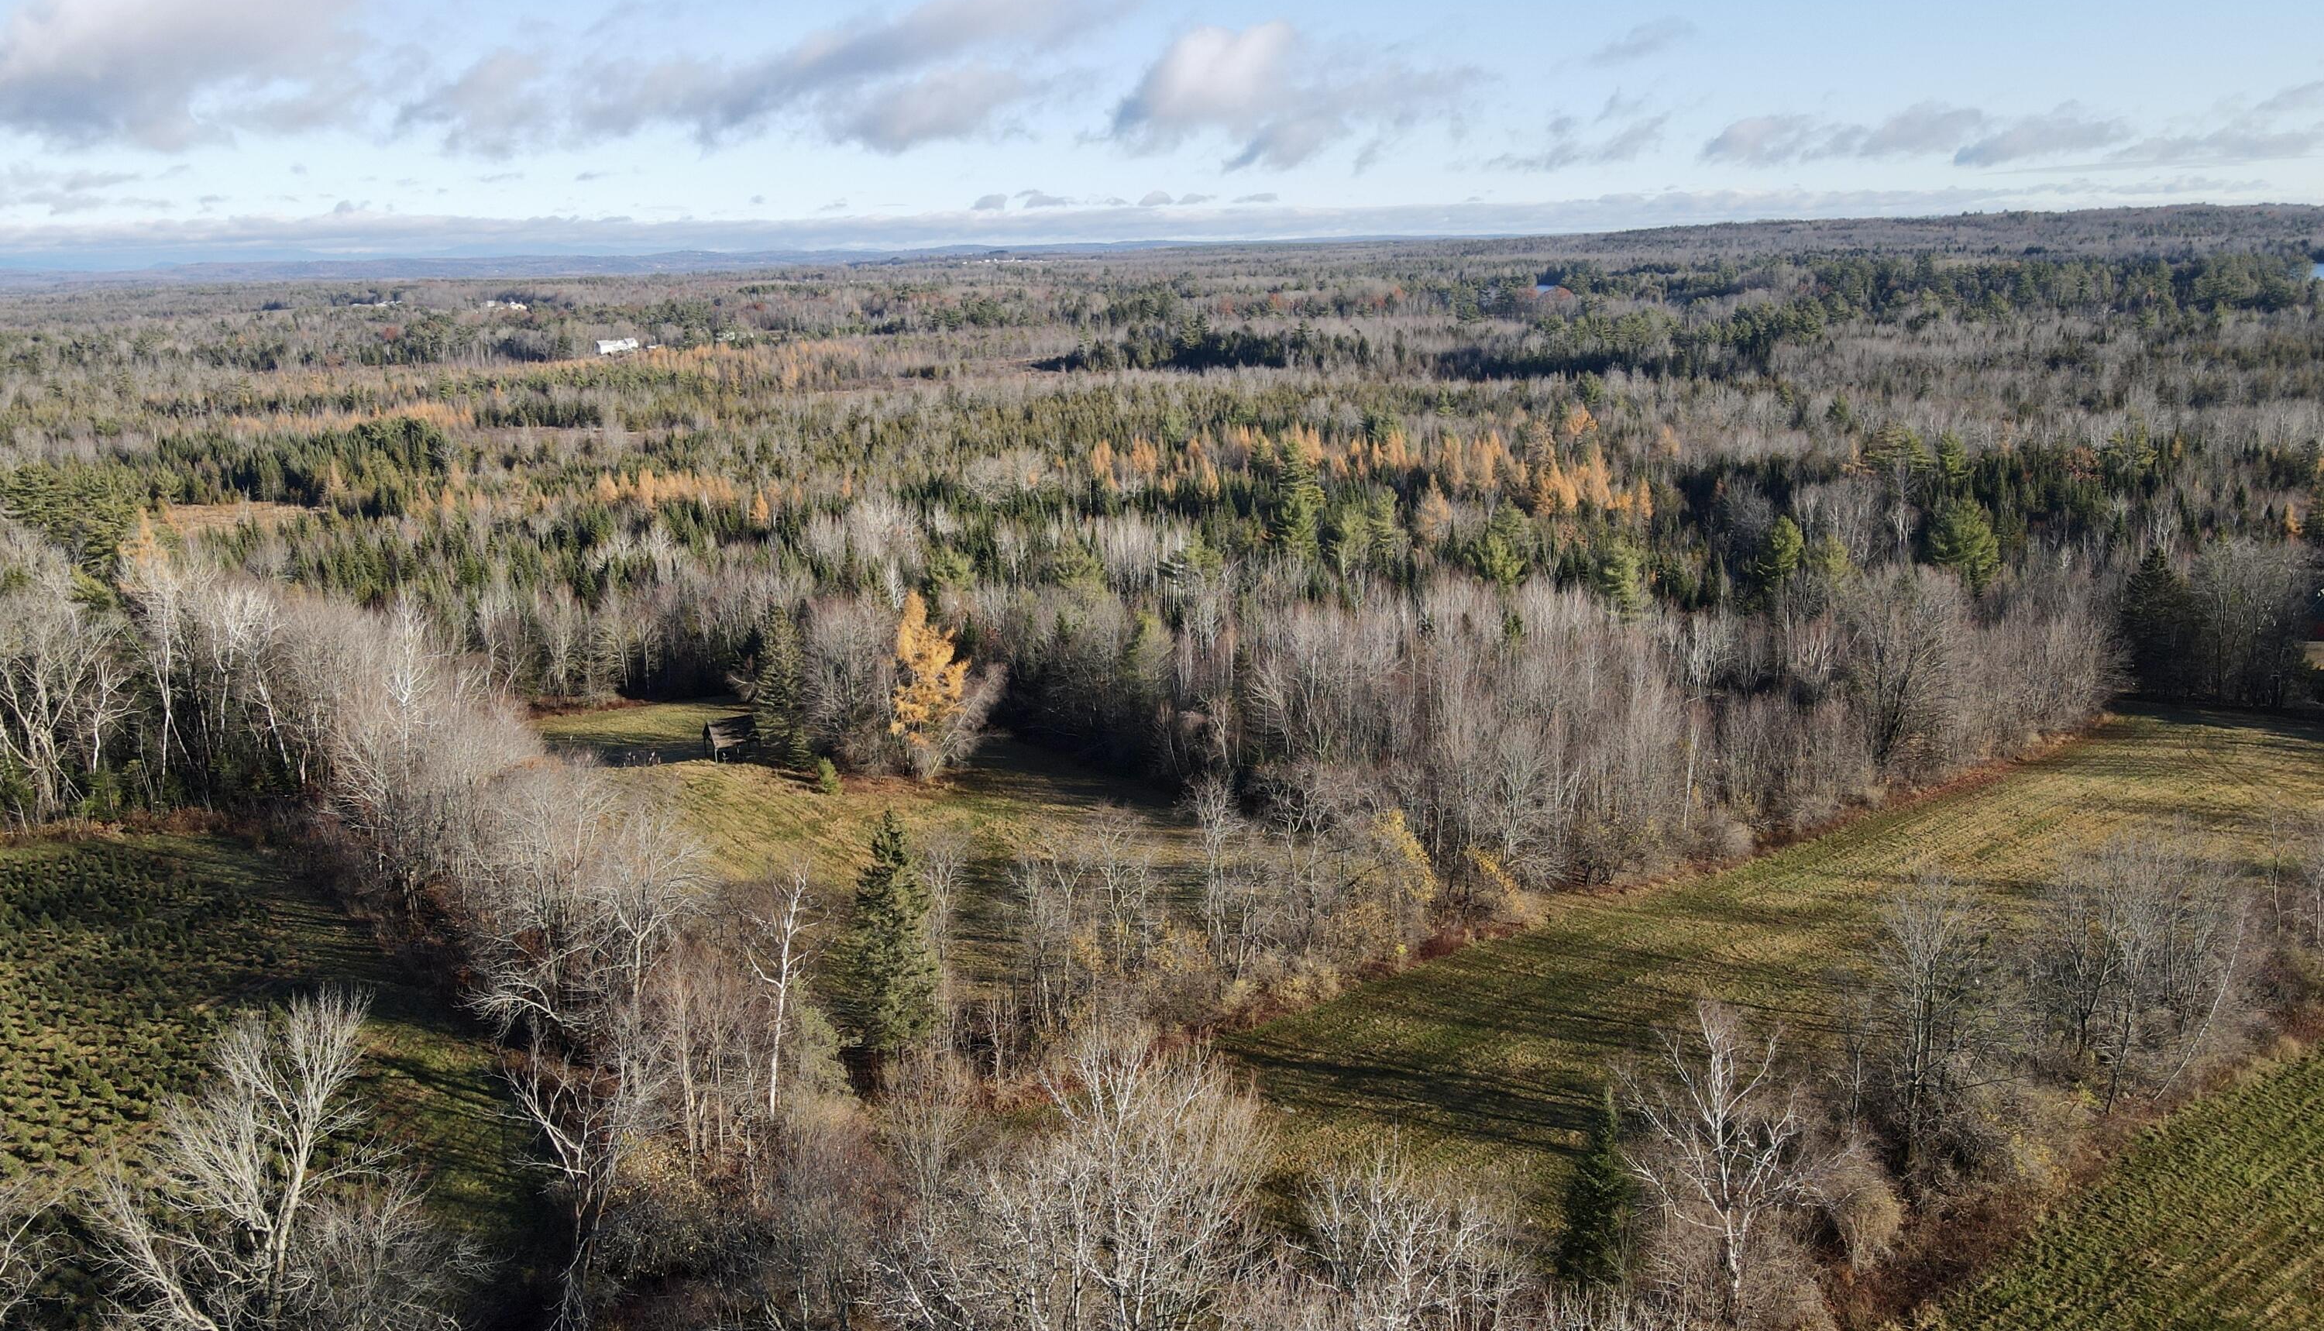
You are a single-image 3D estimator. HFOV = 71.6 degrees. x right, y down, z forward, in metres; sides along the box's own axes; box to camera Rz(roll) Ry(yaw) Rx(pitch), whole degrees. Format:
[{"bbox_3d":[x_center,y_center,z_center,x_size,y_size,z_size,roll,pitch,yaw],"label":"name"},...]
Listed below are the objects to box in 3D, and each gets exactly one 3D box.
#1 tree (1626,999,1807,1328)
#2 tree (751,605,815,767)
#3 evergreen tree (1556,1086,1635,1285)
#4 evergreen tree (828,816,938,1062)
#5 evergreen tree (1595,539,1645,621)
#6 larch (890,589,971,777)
[{"bbox_3d":[25.830,23.320,75.170,8.730,16.250,7.850,-1,14,0],"label":"tree"},{"bbox_3d":[-38.150,2.290,162.000,6.390,16.460,6.390,-1,14,0],"label":"tree"},{"bbox_3d":[20.930,25.400,77.870,3.860,11.080,3.860,-1,14,0],"label":"evergreen tree"},{"bbox_3d":[-17.730,17.140,102.180,6.880,16.650,6.880,-1,14,0],"label":"evergreen tree"},{"bbox_3d":[51.350,-5.410,181.990,6.320,17.500,6.320,-1,14,0],"label":"evergreen tree"},{"bbox_3d":[-22.750,1.740,158.380,7.850,18.670,7.850,-1,14,0],"label":"larch"}]

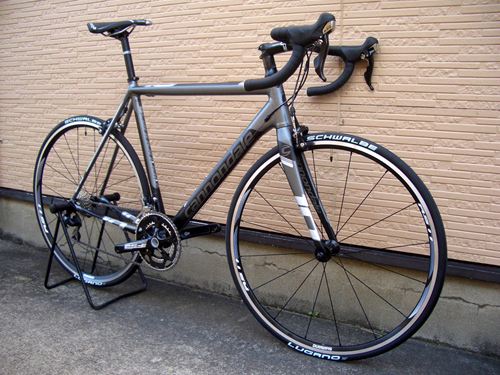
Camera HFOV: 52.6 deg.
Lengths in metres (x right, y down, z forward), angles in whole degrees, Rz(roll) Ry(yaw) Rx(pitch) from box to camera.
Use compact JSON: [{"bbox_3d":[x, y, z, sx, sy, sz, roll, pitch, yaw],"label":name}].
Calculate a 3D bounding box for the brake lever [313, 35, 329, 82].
[{"bbox_3d":[0.174,-0.308,1.205,0.038,0.115,0.024,6,10,29],"label":"brake lever"}]

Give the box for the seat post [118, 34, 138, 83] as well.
[{"bbox_3d":[-0.429,-0.455,1.772,0.036,0.175,0.032,-11,1,32],"label":"seat post"}]

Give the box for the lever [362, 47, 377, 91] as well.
[{"bbox_3d":[0.361,-0.353,1.532,0.038,0.118,0.024,6,10,29],"label":"lever"}]

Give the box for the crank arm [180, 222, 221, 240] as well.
[{"bbox_3d":[-0.184,0.154,1.785,0.195,0.036,0.028,-15,-1,32],"label":"crank arm"}]

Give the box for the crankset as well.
[{"bbox_3d":[-0.358,0.180,1.752,0.290,0.210,0.055,6,10,31],"label":"crankset"}]

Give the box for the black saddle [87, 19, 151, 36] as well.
[{"bbox_3d":[-0.441,-0.554,1.766,0.265,0.062,0.135,6,10,31],"label":"black saddle"}]

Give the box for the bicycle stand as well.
[{"bbox_3d":[-0.633,0.227,2.001,0.350,0.370,0.315,6,10,31],"label":"bicycle stand"}]

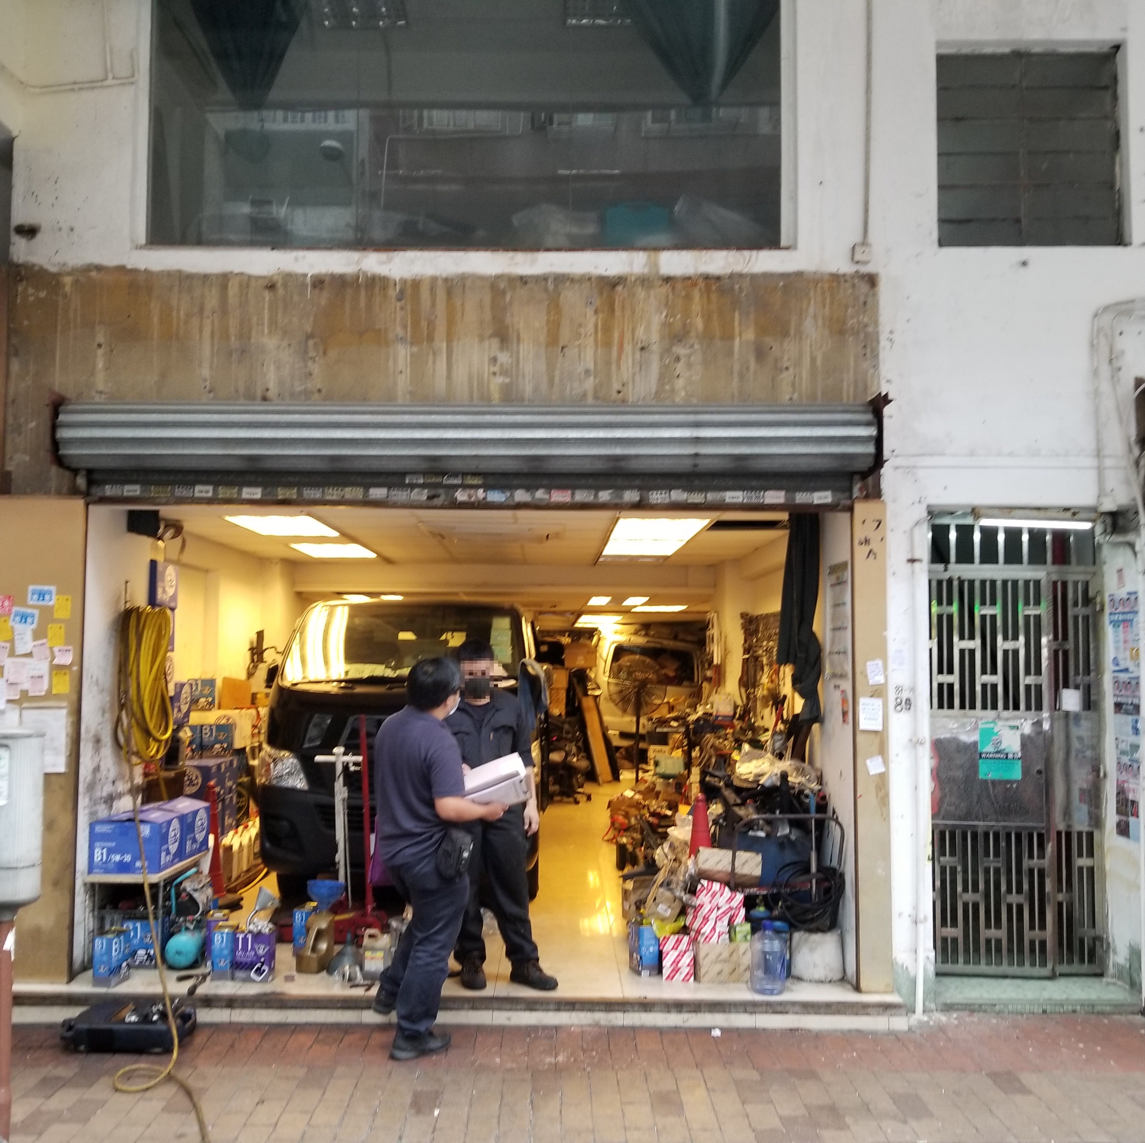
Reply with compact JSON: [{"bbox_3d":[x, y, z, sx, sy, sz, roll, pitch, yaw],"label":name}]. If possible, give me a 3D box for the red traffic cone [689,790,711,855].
[{"bbox_3d":[0.742,1.644,6.604,0.370,0.740,0.370,0,-3,0],"label":"red traffic cone"}]

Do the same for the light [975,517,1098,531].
[{"bbox_3d":[2.214,-0.228,5.480,0.590,0.055,0.060,0,-4,2],"label":"light"}]

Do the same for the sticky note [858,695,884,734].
[{"bbox_3d":[1.397,0.667,5.351,0.107,0.152,0.004,0,-3,0],"label":"sticky note"}]

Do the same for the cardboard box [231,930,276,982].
[{"bbox_3d":[-1.492,1.815,5.422,0.185,0.230,0.100,0,-3,0],"label":"cardboard box"}]

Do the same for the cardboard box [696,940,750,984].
[{"bbox_3d":[0.722,1.859,5.526,0.225,0.186,0.220,0,-3,0],"label":"cardboard box"}]

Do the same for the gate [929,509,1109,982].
[{"bbox_3d":[2.258,0.897,5.862,0.920,2.315,0.060,0,-3,0],"label":"gate"}]

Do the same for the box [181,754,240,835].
[{"bbox_3d":[-2.764,1.677,8.527,0.370,0.520,0.680,0,-4,-1],"label":"box"}]

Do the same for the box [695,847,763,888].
[{"bbox_3d":[0.785,1.481,5.768,0.320,0.130,0.130,6,-41,1],"label":"box"}]

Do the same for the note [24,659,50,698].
[{"bbox_3d":[-2.530,0.504,5.411,0.105,0.170,0.010,0,-4,2],"label":"note"}]

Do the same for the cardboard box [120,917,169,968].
[{"bbox_3d":[-2.107,1.818,5.628,0.165,0.240,0.100,1,-3,-3],"label":"cardboard box"}]

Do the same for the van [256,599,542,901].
[{"bbox_3d":[-1.024,1.199,8.683,1.700,1.980,4.690,0,-4,-1],"label":"van"}]

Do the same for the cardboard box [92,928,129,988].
[{"bbox_3d":[-2.147,1.802,5.359,0.098,0.240,0.165,0,-3,8],"label":"cardboard box"}]

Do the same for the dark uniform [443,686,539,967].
[{"bbox_3d":[-0.395,1.218,5.460,0.460,1.330,0.320,0,-4,6],"label":"dark uniform"}]

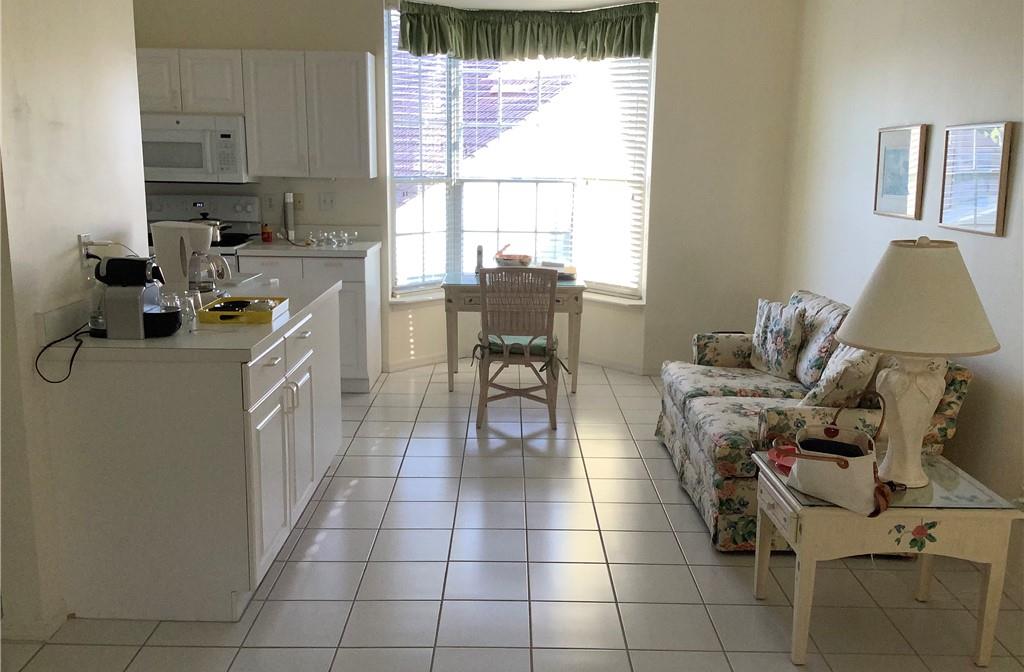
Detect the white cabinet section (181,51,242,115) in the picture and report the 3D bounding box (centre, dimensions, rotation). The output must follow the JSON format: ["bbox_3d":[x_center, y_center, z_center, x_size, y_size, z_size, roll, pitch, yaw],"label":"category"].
[{"bbox_3d":[-1.857,-1.612,5.842,0.388,0.371,0.335,1,12,0],"label":"white cabinet section"}]

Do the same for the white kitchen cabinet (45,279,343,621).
[{"bbox_3d":[-1.131,0.336,3.706,0.647,0.924,1.599,1,11,0],"label":"white kitchen cabinet"}]

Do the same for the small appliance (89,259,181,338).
[{"bbox_3d":[-1.222,-0.130,3.003,0.280,0.268,0.135,1,11,0],"label":"small appliance"}]

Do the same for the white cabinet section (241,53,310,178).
[{"bbox_3d":[-1.471,-1.412,5.883,0.387,0.769,0.335,1,12,0],"label":"white cabinet section"}]

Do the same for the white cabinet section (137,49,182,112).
[{"bbox_3d":[-2.243,-1.616,5.840,0.382,0.371,0.335,1,12,0],"label":"white cabinet section"}]

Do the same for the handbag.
[{"bbox_3d":[0.969,0.346,2.759,0.309,0.303,0.188,7,13,30],"label":"handbag"}]

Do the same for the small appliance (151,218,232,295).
[{"bbox_3d":[-1.256,-0.288,3.642,0.275,0.326,0.175,2,11,5],"label":"small appliance"}]

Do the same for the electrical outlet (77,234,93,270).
[{"bbox_3d":[-1.438,-0.286,3.096,0.015,0.118,0.076,1,11,0],"label":"electrical outlet"}]

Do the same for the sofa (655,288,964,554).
[{"bbox_3d":[1.255,0.286,4.222,0.951,0.848,1.445,0,12,0],"label":"sofa"}]

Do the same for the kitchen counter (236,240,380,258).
[{"bbox_3d":[-1.278,-0.566,5.904,0.794,0.049,0.660,0,12,0],"label":"kitchen counter"}]

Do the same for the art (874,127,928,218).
[{"bbox_3d":[1.833,-0.776,4.353,0.030,0.427,0.491,0,12,0],"label":"art"}]

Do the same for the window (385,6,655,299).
[{"bbox_3d":[0.049,-1.262,6.460,1.778,1.976,0.502,1,11,0],"label":"window"}]

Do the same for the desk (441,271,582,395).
[{"bbox_3d":[0.008,-0.026,6.159,0.900,0.693,0.617,1,11,0],"label":"desk"}]

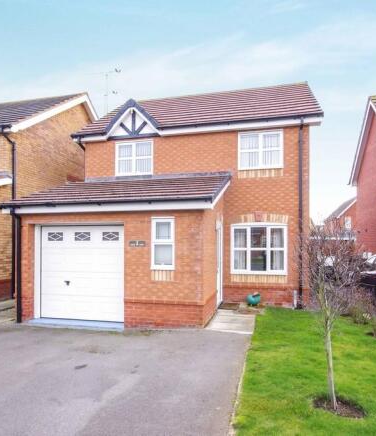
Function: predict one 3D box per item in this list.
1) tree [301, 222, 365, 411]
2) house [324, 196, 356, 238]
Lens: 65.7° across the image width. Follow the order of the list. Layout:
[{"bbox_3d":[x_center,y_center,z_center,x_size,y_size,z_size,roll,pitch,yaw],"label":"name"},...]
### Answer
[{"bbox_3d":[1.510,1.030,3.060,0.670,1.950,0.660,-1,-3,13],"label":"tree"},{"bbox_3d":[20.435,0.956,34.282,6.800,8.000,8.000,-1,-3,13],"label":"house"}]

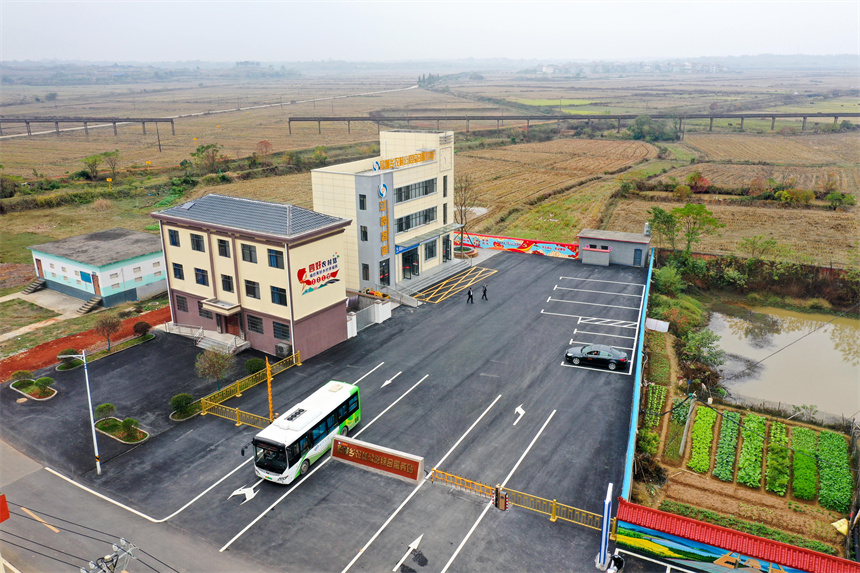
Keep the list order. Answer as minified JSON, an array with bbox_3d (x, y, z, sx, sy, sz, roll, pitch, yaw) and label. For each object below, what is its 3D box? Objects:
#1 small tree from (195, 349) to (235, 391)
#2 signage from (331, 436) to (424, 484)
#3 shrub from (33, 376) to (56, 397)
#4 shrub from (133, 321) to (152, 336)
[{"bbox_3d":[-15.808,6.219,49.487,2.950,3.280,2.950,0,18,0],"label":"small tree"},{"bbox_3d":[-3.238,10.201,39.963,6.200,1.600,0.500,9,20,26],"label":"signage"},{"bbox_3d":[-28.524,7.329,49.505,1.450,1.250,1.450,0,18,0],"label":"shrub"},{"bbox_3d":[-25.767,3.812,59.972,1.550,1.350,1.550,0,18,0],"label":"shrub"}]

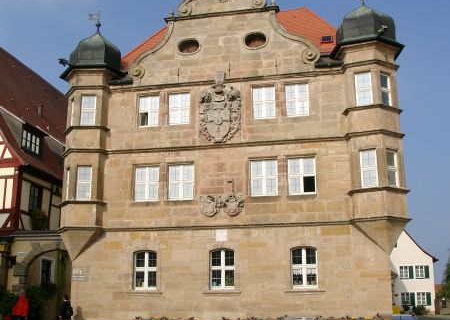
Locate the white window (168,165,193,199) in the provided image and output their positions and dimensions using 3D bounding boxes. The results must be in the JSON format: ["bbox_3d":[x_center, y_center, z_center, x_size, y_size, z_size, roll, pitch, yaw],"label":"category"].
[{"bbox_3d":[-1.831,0.953,24.773,1.099,1.505,0.150,-3,-15,11],"label":"white window"}]

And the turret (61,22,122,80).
[{"bbox_3d":[-5.790,-4.987,26.691,2.850,2.662,2.550,0,-14,-3],"label":"turret"}]

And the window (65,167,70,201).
[{"bbox_3d":[-6.757,1.125,25.476,0.150,1.500,0.630,8,-17,-30],"label":"window"}]

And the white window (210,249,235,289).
[{"bbox_3d":[-0.090,4.259,22.950,0.956,1.546,0.150,-3,-14,11],"label":"white window"}]

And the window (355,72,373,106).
[{"bbox_3d":[5.396,-2.743,22.894,0.646,1.337,0.120,-7,-15,25],"label":"window"}]

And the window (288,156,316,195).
[{"bbox_3d":[3.118,0.667,23.791,1.139,1.499,0.150,-3,-15,11],"label":"window"}]

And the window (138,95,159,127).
[{"bbox_3d":[-3.309,-2.134,25.871,0.908,1.438,0.150,-3,-15,11],"label":"window"}]

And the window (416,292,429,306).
[{"bbox_3d":[19.546,13.800,58.381,0.950,1.250,0.150,-3,-15,11],"label":"window"}]

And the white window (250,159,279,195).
[{"bbox_3d":[1.530,0.700,22.546,1.070,1.500,0.150,-3,-15,11],"label":"white window"}]

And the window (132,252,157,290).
[{"bbox_3d":[-3.269,4.520,24.175,0.995,1.629,0.150,-3,-15,11],"label":"window"}]

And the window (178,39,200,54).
[{"bbox_3d":[-1.478,-4.702,24.541,1.000,0.760,0.200,-3,-15,11],"label":"window"}]

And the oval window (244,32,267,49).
[{"bbox_3d":[1.344,-5.213,25.682,1.020,0.786,0.200,-3,-15,11],"label":"oval window"}]

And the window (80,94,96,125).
[{"bbox_3d":[-5.823,-2.085,25.156,0.641,1.286,0.120,0,-14,-3],"label":"window"}]

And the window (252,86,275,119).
[{"bbox_3d":[1.655,-2.398,24.881,0.956,1.382,0.150,-3,-15,11],"label":"window"}]

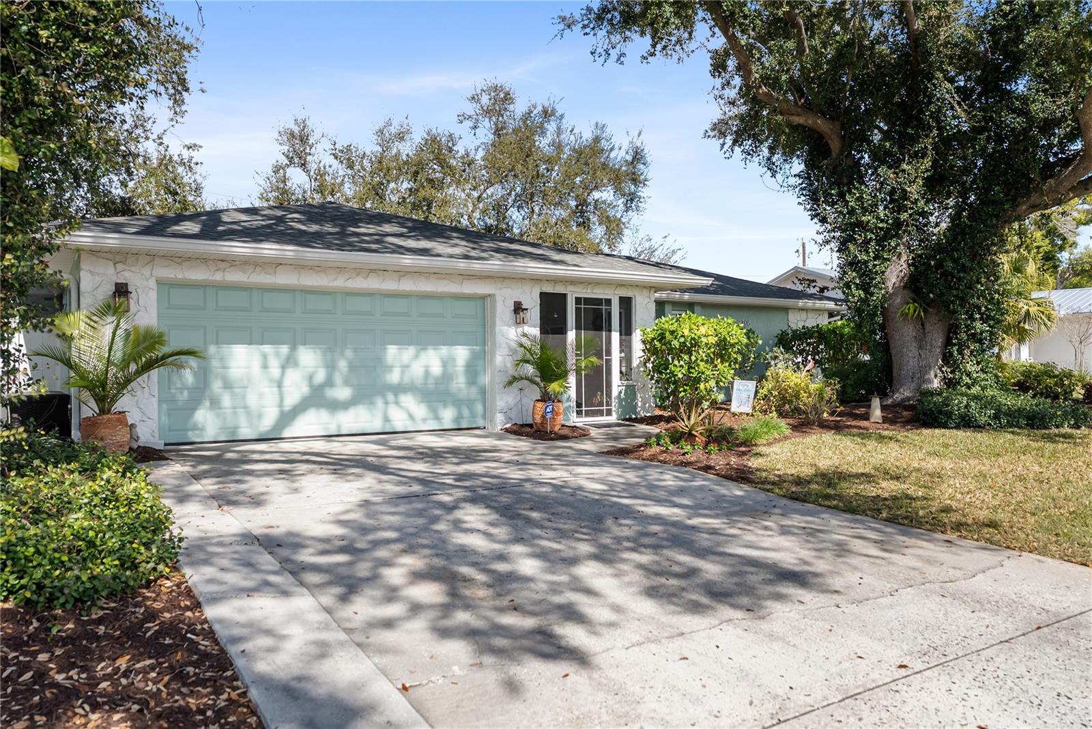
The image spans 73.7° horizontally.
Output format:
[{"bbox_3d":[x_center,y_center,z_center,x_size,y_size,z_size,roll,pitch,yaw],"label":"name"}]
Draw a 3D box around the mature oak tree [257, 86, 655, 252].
[{"bbox_3d":[-3.350,-4.700,27.000,14.500,11.400,12.000,0,0,-31],"label":"mature oak tree"}]

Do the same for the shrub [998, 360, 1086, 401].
[{"bbox_3d":[12.950,0.420,19.000,2.100,1.070,1.700,0,0,-31],"label":"shrub"}]

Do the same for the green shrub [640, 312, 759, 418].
[{"bbox_3d":[2.570,0.010,12.200,1.950,1.770,1.750,0,0,-31],"label":"green shrub"}]

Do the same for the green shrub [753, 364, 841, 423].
[{"bbox_3d":[4.170,0.480,12.100,1.380,0.960,1.200,0,0,-31],"label":"green shrub"}]

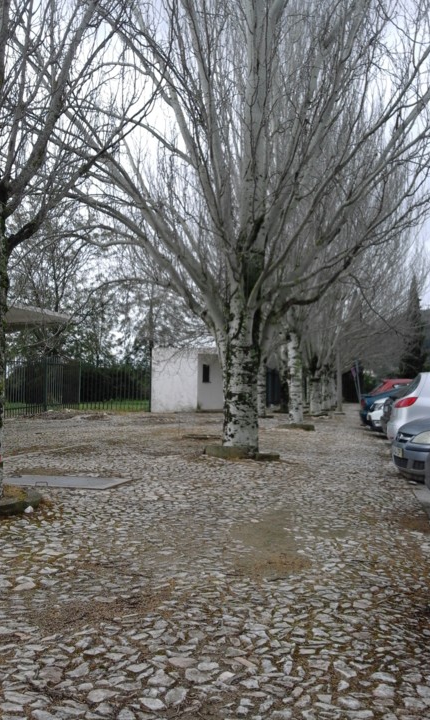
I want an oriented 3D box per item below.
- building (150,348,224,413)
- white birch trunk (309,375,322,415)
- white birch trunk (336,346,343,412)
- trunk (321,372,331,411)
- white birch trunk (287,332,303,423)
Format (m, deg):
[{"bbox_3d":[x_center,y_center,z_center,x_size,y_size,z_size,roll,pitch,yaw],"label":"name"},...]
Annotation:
[{"bbox_3d":[-0.994,1.199,37.000,5.000,3.850,4.000,0,-3,7],"label":"building"},{"bbox_3d":[5.529,1.892,33.000,0.630,2.190,0.630,-1,-3,12],"label":"white birch trunk"},{"bbox_3d":[7.572,1.153,36.500,0.400,3.940,0.400,-1,-3,12],"label":"white birch trunk"},{"bbox_3d":[7.805,2.164,42.000,0.660,2.860,0.660,-1,-3,12],"label":"trunk"},{"bbox_3d":[2.820,0.611,21.000,0.530,3.140,0.530,-1,-3,12],"label":"white birch trunk"}]

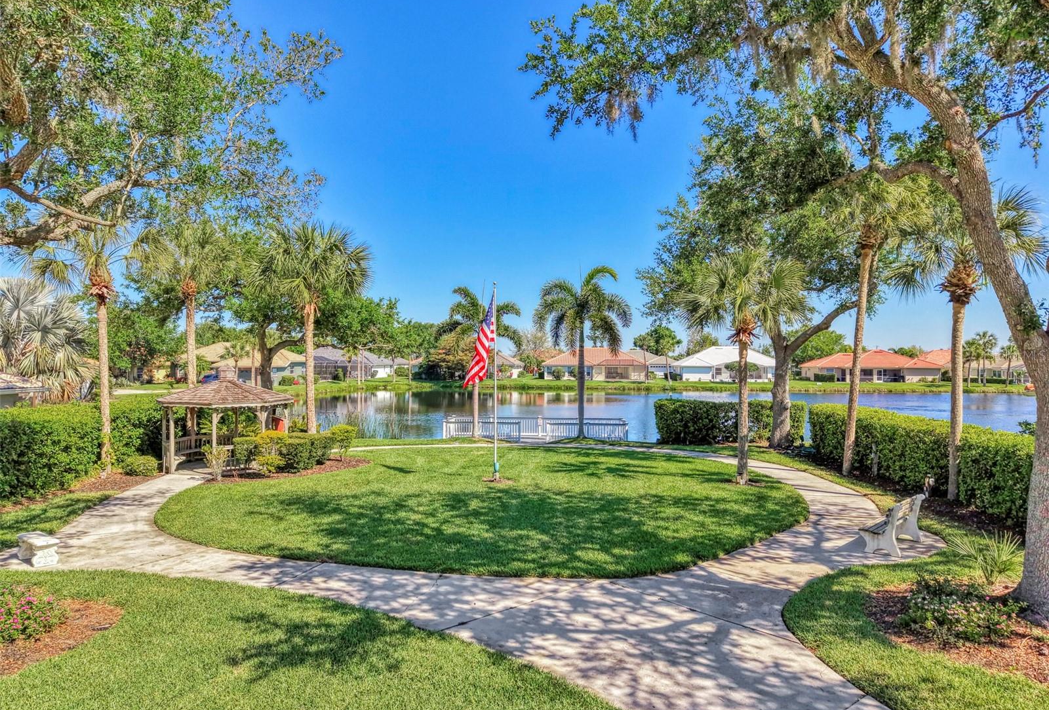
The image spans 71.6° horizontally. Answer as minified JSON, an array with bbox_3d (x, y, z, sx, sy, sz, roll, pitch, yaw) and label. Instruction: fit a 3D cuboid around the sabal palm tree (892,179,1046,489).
[{"bbox_3d":[11.367,-0.358,18.700,4.050,8.030,3.900,0,0,0],"label":"sabal palm tree"}]

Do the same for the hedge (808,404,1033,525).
[{"bbox_3d":[11.500,2.842,21.283,1.600,1.780,12.800,0,0,0],"label":"hedge"}]

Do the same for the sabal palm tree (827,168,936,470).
[{"bbox_3d":[10.941,-0.896,22.400,3.400,9.200,3.400,0,0,0],"label":"sabal palm tree"}]

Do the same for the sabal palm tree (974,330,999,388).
[{"bbox_3d":[58.362,0.518,92.000,3.210,7.150,3.210,0,0,0],"label":"sabal palm tree"}]

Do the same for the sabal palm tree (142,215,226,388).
[{"bbox_3d":[-13.109,-0.899,28.000,3.280,8.960,3.500,0,0,0],"label":"sabal palm tree"}]

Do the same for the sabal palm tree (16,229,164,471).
[{"bbox_3d":[-13.709,-0.246,23.000,4.500,7.800,4.400,0,0,0],"label":"sabal palm tree"}]

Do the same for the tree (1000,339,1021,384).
[{"bbox_3d":[70.099,1.065,105.000,3.000,6.700,3.000,0,0,0],"label":"tree"}]

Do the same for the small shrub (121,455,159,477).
[{"bbox_3d":[-11.890,3.423,22.500,1.200,0.650,1.100,0,0,0],"label":"small shrub"}]

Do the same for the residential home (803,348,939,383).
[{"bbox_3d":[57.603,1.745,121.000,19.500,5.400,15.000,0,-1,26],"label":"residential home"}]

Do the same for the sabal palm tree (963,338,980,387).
[{"bbox_3d":[63.193,1.103,103.000,2.600,7.000,2.600,0,0,0],"label":"sabal palm tree"}]

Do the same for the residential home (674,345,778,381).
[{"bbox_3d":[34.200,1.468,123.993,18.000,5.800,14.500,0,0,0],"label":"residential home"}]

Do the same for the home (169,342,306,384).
[{"bbox_3d":[-42.300,1.263,106.994,18.800,6.000,15.000,0,0,0],"label":"home"}]

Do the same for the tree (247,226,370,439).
[{"bbox_3d":[-8.101,-0.529,27.604,4.400,8.600,4.300,0,0,0],"label":"tree"}]

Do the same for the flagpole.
[{"bbox_3d":[-0.855,0.783,21.496,0.130,5.900,0.130,0,0,0],"label":"flagpole"}]

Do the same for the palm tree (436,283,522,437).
[{"bbox_3d":[-1.934,0.281,31.200,3.690,6.430,3.800,0,0,0],"label":"palm tree"}]

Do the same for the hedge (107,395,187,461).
[{"bbox_3d":[-13.300,2.778,25.483,1.800,1.960,4.400,0,0,0],"label":"hedge"}]

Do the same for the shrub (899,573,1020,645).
[{"bbox_3d":[5.850,3.390,9.729,1.580,0.560,1.300,0,0,0],"label":"shrub"}]

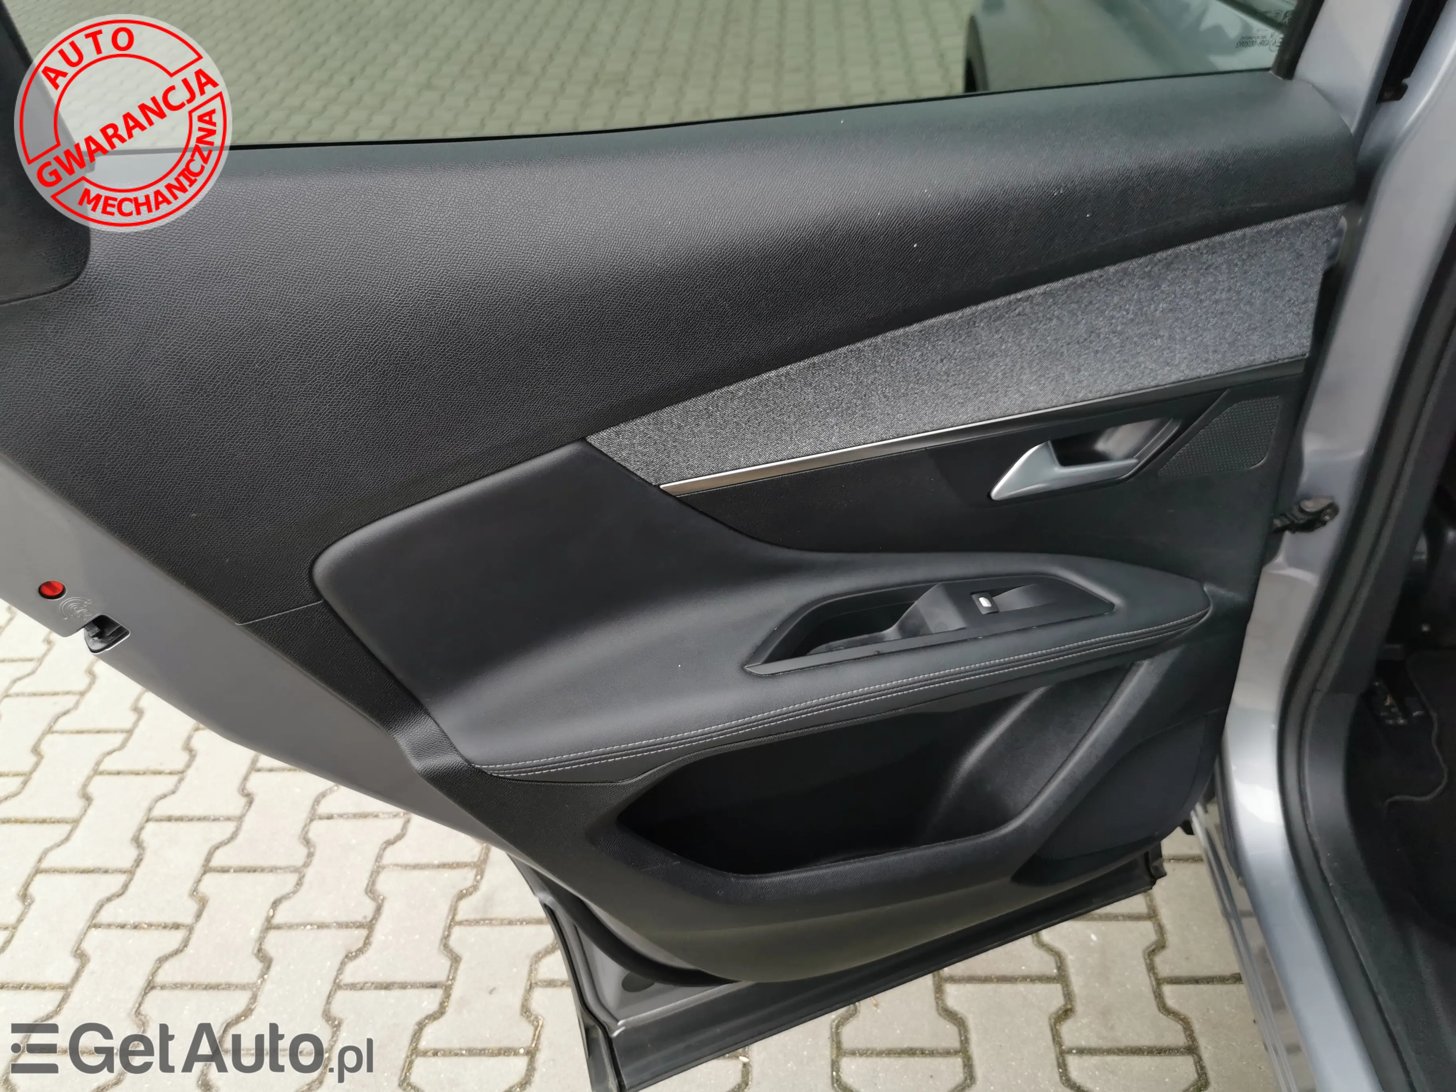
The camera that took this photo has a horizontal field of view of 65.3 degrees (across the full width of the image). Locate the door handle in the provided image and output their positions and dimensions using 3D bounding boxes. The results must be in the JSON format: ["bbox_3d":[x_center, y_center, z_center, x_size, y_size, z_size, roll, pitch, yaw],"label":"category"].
[{"bbox_3d":[0.273,-0.067,0.876,0.155,0.055,0.037,-14,38,-11],"label":"door handle"}]

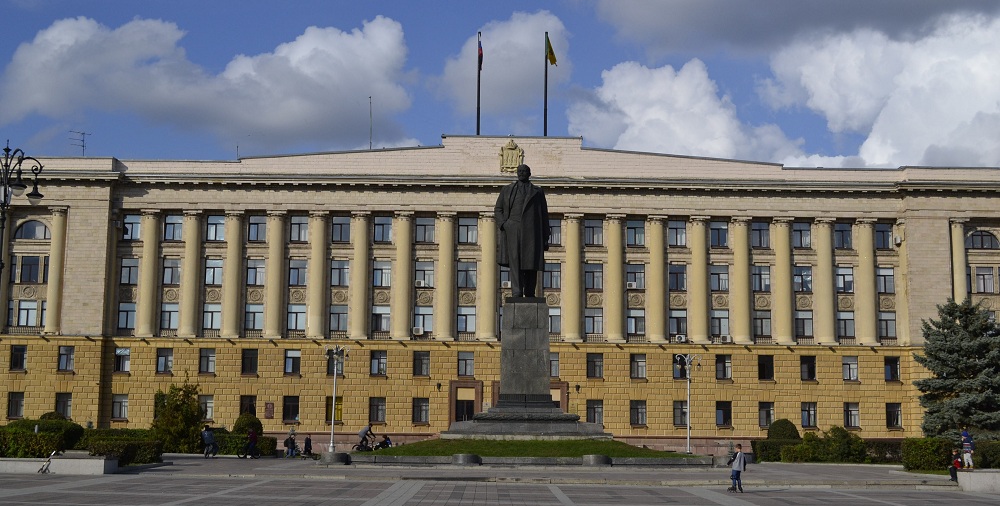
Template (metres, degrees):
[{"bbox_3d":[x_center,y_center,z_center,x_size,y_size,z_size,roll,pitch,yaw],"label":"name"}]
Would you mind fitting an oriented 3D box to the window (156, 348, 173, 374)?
[{"bbox_3d":[-27.865,8.979,97.060,1.279,1.974,0.250,0,-8,0],"label":"window"}]

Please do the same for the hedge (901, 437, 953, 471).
[{"bbox_3d":[19.274,9.078,52.792,1.962,1.453,1.700,1,-8,-1],"label":"hedge"}]

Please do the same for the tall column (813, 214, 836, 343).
[{"bbox_3d":[26.884,2.354,96.319,1.600,10.500,1.500,1,-8,-1],"label":"tall column"}]

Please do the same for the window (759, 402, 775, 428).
[{"bbox_3d":[21.693,13.106,94.766,1.312,2.007,0.250,1,-8,-1],"label":"window"}]

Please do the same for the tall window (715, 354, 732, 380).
[{"bbox_3d":[18.329,9.385,95.339,1.420,2.100,0.250,1,-8,-1],"label":"tall window"}]

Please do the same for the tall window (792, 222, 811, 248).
[{"bbox_3d":[26.524,-1.491,102.257,1.496,2.222,0.200,1,-8,-1],"label":"tall window"}]

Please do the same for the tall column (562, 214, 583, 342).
[{"bbox_3d":[6.154,2.099,98.040,1.570,10.774,1.550,0,-8,0],"label":"tall column"}]

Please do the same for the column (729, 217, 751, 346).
[{"bbox_3d":[19.714,2.188,94.036,1.500,10.338,1.450,1,-8,0],"label":"column"}]

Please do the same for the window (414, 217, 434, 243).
[{"bbox_3d":[-6.069,-1.827,94.812,1.462,2.141,0.250,1,-8,0],"label":"window"}]

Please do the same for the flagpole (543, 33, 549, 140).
[{"bbox_3d":[4.230,-15.094,106.346,0.230,10.467,0.230,1,-8,-1],"label":"flagpole"}]

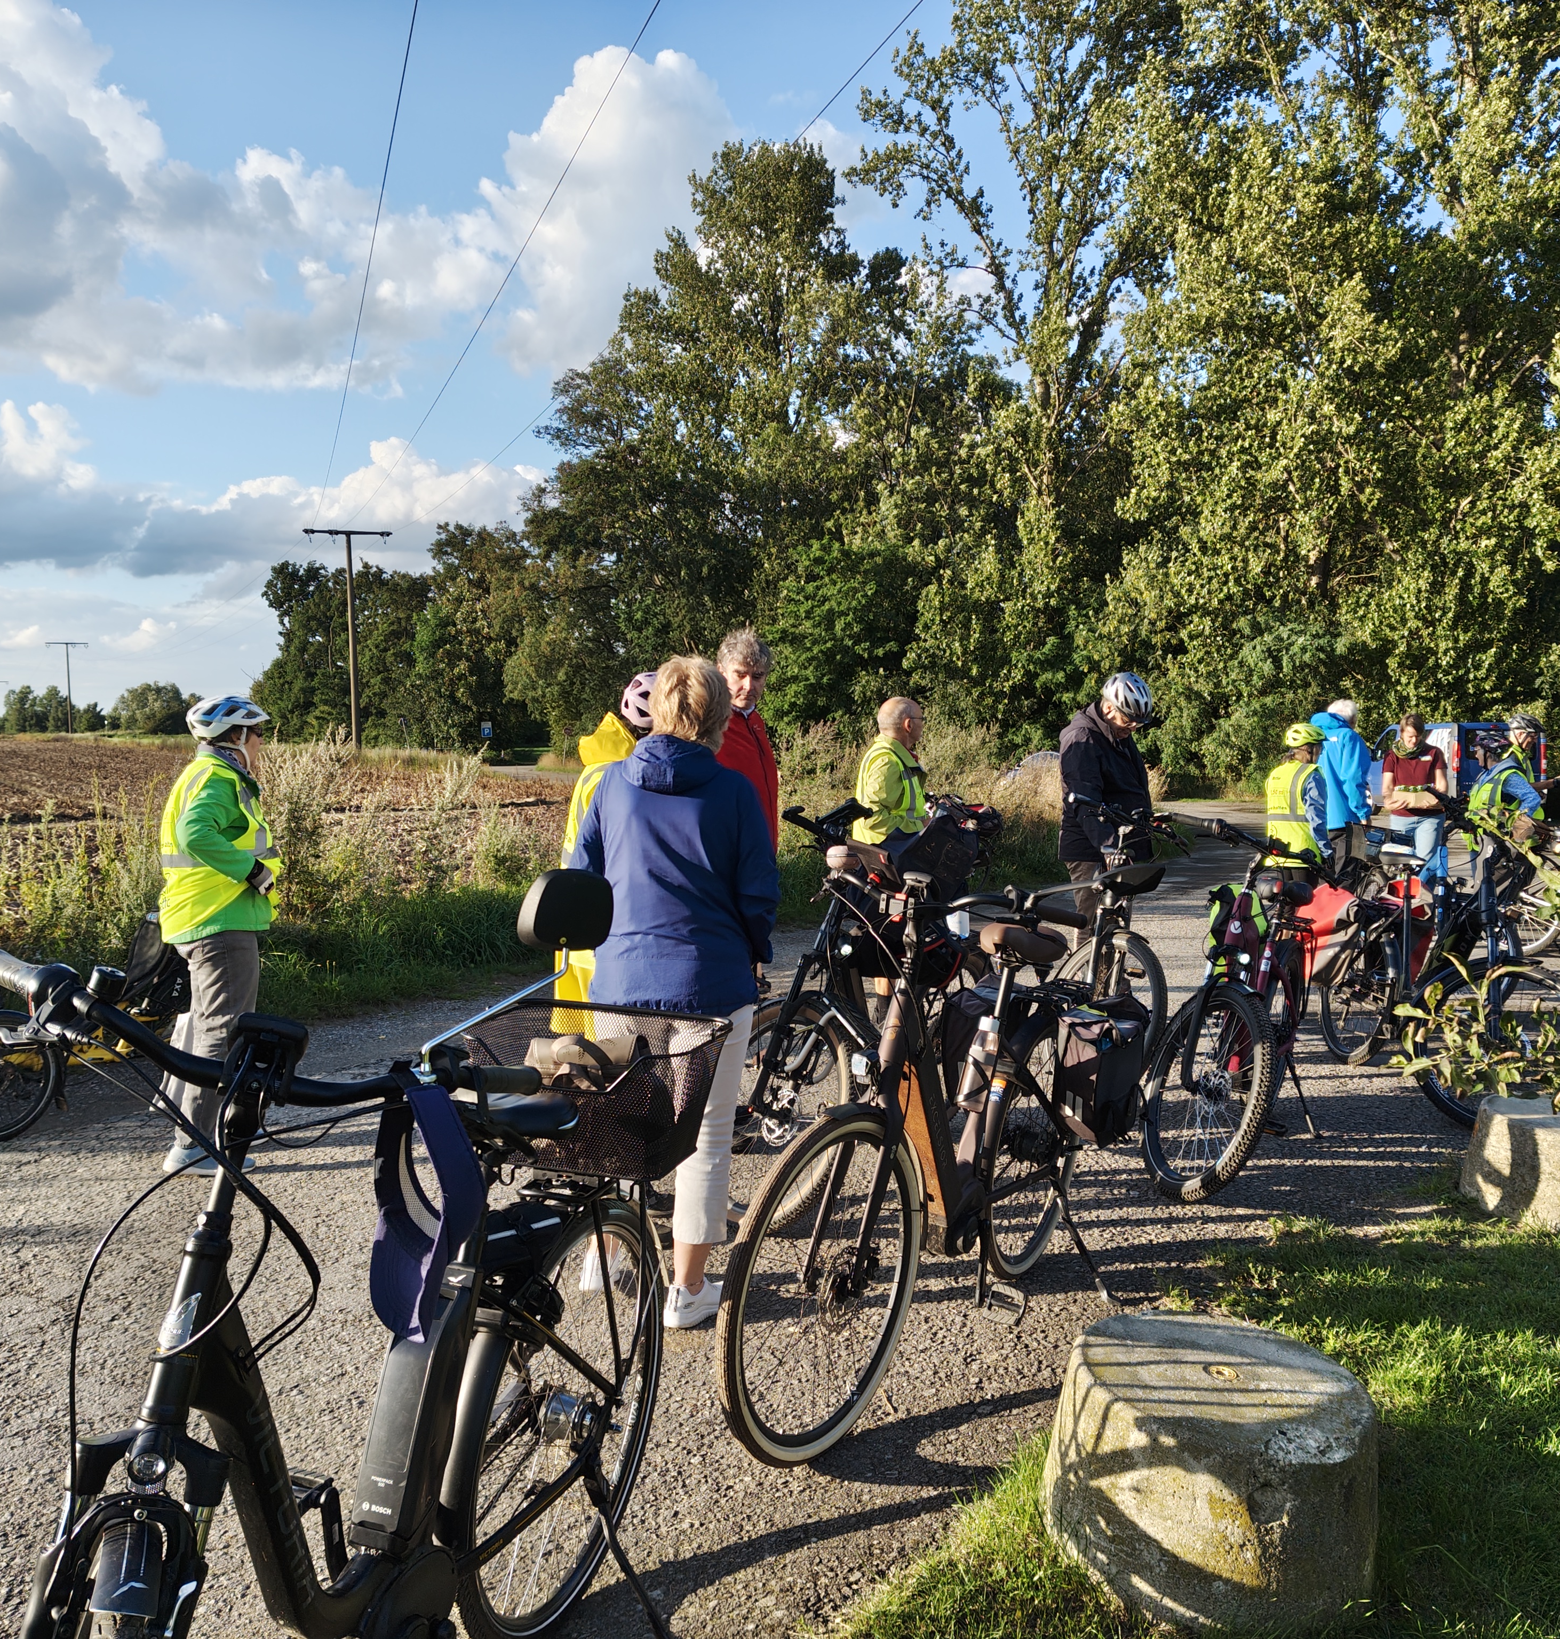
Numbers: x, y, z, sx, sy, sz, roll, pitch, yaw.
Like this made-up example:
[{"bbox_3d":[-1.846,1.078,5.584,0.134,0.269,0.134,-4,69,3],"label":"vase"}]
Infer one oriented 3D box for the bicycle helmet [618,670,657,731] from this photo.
[{"bbox_3d":[-0.380,-0.375,4.750,0.280,0.190,0.220,-3,4,-41],"label":"bicycle helmet"}]

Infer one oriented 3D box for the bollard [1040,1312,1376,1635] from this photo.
[{"bbox_3d":[0.790,1.155,2.760,0.590,0.310,0.590,3,5,0],"label":"bollard"}]

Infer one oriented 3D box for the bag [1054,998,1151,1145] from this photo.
[{"bbox_3d":[0.888,0.693,4.170,0.180,0.380,0.330,1,4,28],"label":"bag"}]

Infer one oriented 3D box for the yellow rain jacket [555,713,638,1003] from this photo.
[{"bbox_3d":[-0.474,0.151,4.700,0.380,0.950,0.500,-2,3,-21],"label":"yellow rain jacket"}]

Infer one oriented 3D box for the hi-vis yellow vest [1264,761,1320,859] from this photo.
[{"bbox_3d":[3.352,-0.028,9.900,0.440,0.670,0.290,2,4,38],"label":"hi-vis yellow vest"}]

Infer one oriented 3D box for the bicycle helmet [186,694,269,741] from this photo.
[{"bbox_3d":[-1.940,-0.357,5.340,0.280,0.170,0.220,-1,3,-11],"label":"bicycle helmet"}]

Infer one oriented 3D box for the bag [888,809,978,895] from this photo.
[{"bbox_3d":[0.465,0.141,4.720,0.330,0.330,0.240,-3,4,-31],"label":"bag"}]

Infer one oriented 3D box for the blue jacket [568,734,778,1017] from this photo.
[{"bbox_3d":[-0.275,0.143,3.900,0.520,0.740,0.340,1,4,21],"label":"blue jacket"}]

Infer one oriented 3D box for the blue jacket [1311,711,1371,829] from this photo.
[{"bbox_3d":[3.770,-0.340,10.300,0.350,0.780,0.470,-3,4,-38],"label":"blue jacket"}]

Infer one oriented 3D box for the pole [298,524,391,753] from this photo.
[{"bbox_3d":[-15.359,-5.781,53.755,3.300,9.000,0.280,-2,4,-27],"label":"pole"}]

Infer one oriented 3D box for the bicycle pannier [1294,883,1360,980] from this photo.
[{"bbox_3d":[2.498,0.521,6.950,0.190,0.430,0.310,-1,3,-4],"label":"bicycle pannier"}]

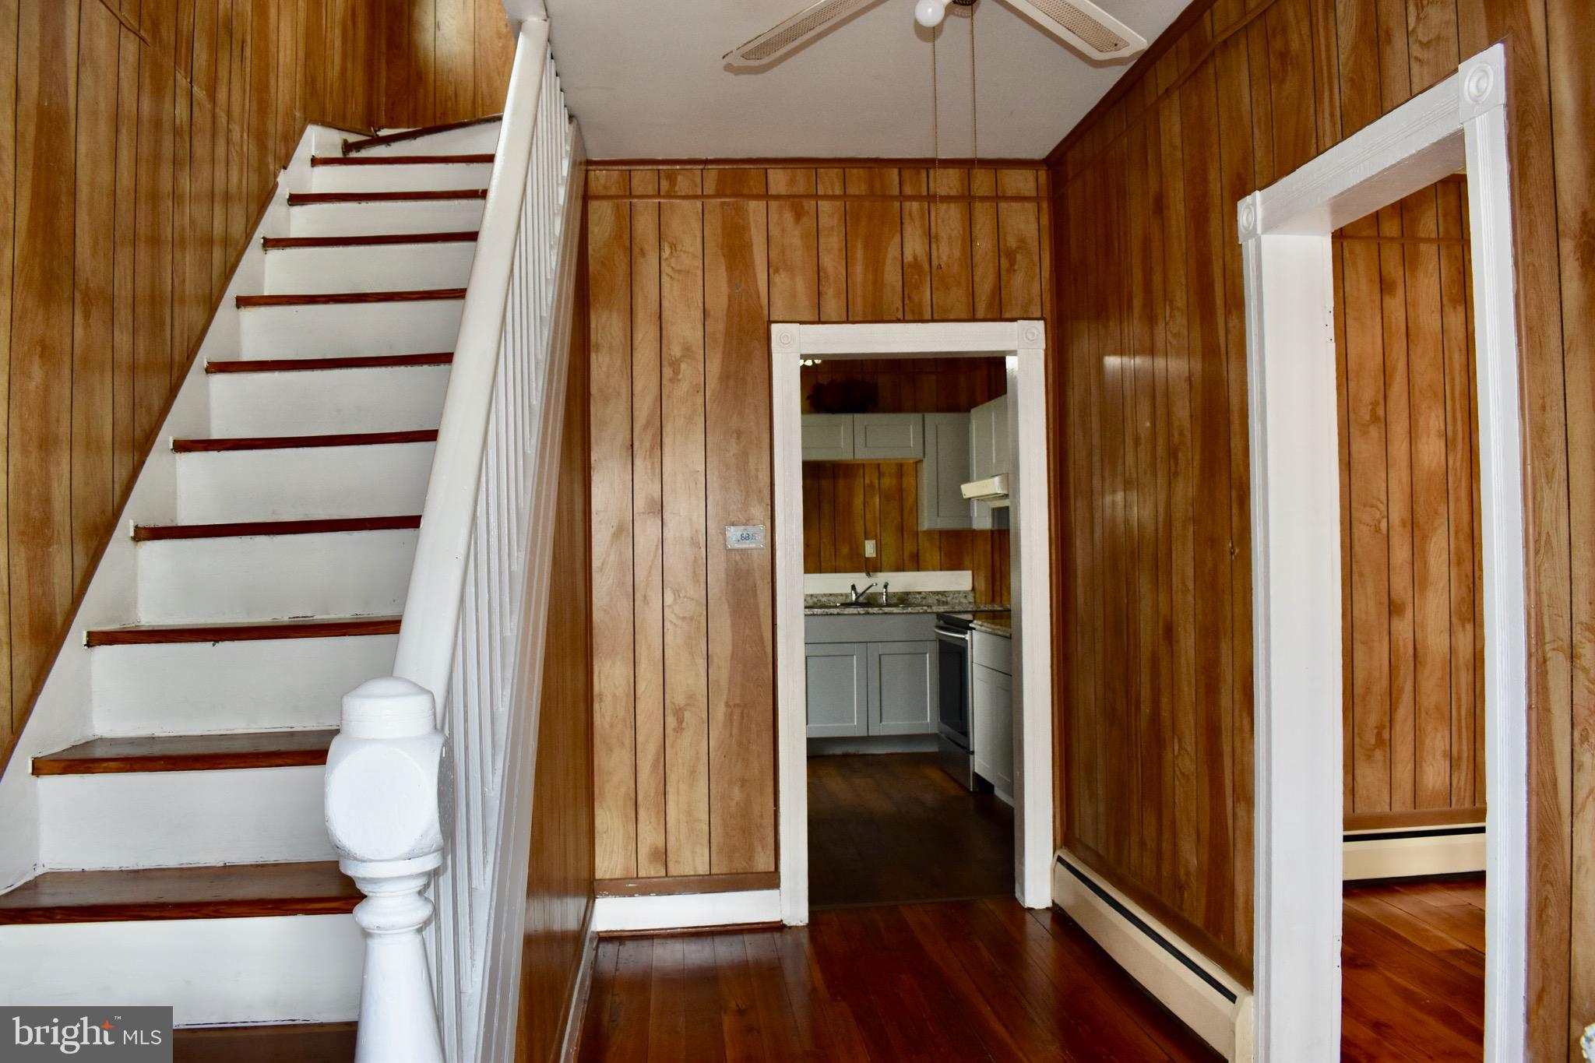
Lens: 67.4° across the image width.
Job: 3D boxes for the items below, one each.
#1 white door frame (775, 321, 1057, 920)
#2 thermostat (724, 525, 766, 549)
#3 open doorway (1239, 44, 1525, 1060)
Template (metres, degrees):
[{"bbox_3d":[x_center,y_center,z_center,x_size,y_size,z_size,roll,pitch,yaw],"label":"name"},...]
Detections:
[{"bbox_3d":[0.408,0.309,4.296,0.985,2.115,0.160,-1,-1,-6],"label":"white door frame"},{"bbox_3d":[-0.181,0.019,4.168,0.139,0.081,0.030,-1,-1,-6],"label":"thermostat"},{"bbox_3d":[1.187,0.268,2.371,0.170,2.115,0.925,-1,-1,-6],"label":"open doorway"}]

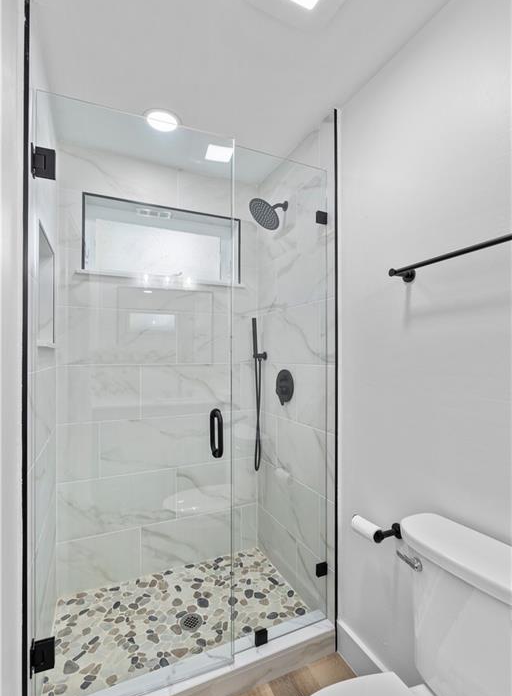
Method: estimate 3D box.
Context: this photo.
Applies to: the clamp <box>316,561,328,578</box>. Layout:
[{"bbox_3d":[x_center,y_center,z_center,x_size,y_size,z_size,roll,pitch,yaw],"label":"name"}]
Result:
[{"bbox_3d":[0.297,0.987,1.530,0.052,0.051,0.028,0,-1,-25],"label":"clamp"}]

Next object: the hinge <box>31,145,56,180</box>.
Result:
[{"bbox_3d":[-0.681,-0.587,1.096,0.067,0.093,0.046,0,-1,-25],"label":"hinge"}]

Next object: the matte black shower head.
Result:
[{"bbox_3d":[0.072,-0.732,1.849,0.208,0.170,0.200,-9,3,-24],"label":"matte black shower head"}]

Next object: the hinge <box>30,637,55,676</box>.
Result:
[{"bbox_3d":[-0.676,0.971,1.080,0.067,0.093,0.046,0,-1,-25],"label":"hinge"}]

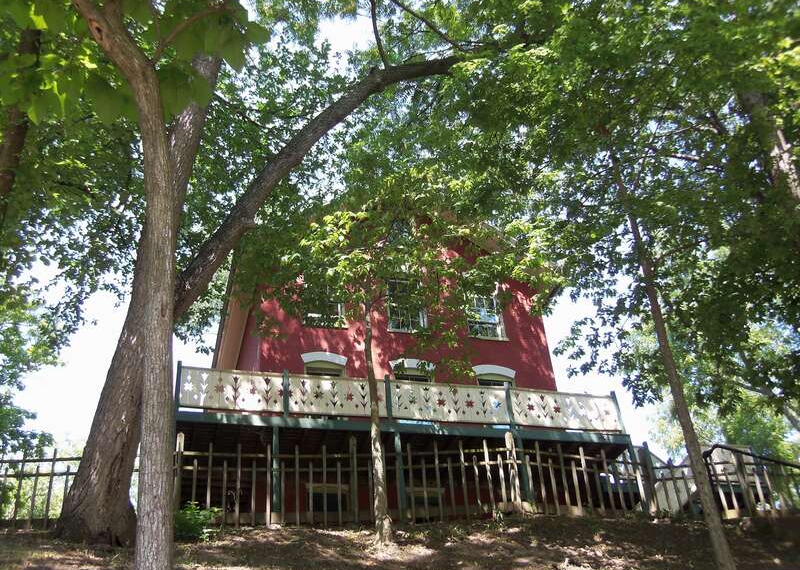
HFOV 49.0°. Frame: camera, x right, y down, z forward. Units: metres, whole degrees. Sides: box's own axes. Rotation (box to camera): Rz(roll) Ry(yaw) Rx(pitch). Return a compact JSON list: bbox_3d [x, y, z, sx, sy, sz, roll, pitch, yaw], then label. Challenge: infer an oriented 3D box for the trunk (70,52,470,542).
[{"bbox_3d":[-1.812,-0.522,15.571,6.800,10.000,2.300,-5,-34,0],"label":"trunk"}]

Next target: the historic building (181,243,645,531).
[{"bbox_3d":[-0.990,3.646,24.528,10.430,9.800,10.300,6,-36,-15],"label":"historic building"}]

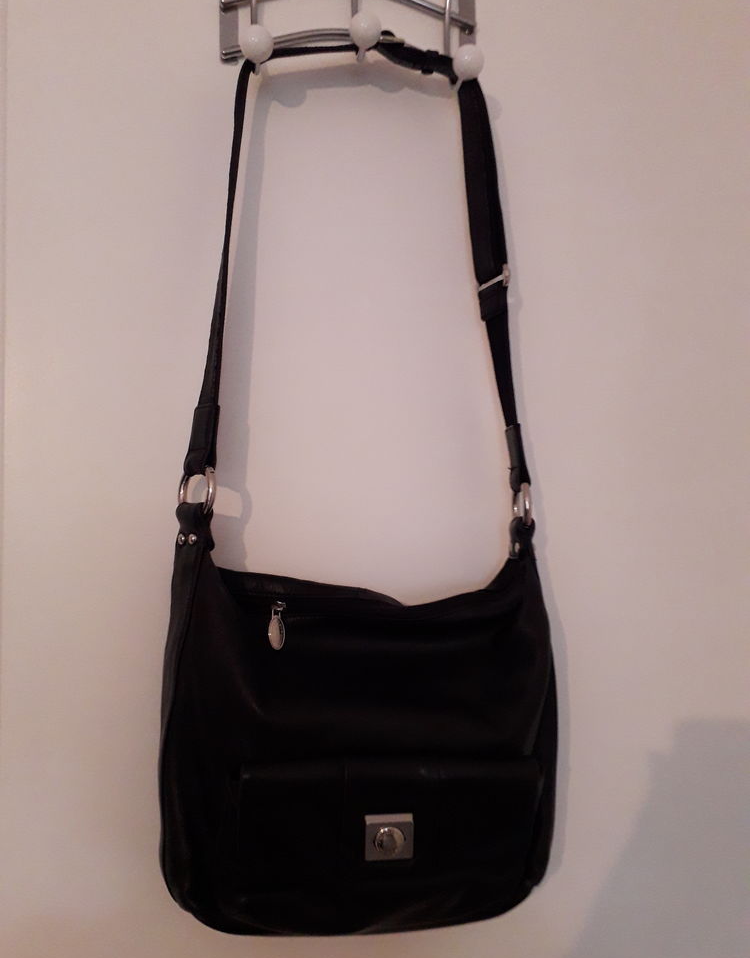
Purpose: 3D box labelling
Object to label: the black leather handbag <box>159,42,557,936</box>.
[{"bbox_3d":[-0.007,-0.003,0.672,0.345,0.775,0.115,0,-2,-11],"label":"black leather handbag"}]

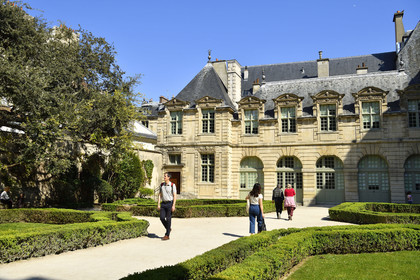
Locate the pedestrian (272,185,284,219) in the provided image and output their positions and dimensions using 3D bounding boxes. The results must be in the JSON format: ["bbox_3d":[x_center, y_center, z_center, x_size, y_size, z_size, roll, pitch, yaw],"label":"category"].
[{"bbox_3d":[3.388,3.050,19.646,0.560,1.680,0.400,-1,-7,12],"label":"pedestrian"}]

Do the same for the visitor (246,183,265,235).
[{"bbox_3d":[1.453,2.195,12.602,0.520,1.640,0.370,0,-6,10],"label":"visitor"}]

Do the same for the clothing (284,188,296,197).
[{"bbox_3d":[3.705,2.415,18.278,0.500,0.400,0.300,-1,-7,12],"label":"clothing"}]

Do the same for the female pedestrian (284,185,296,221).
[{"bbox_3d":[3.672,2.857,18.125,0.500,1.600,0.380,-1,-6,13],"label":"female pedestrian"}]

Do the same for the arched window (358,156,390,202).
[{"bbox_3d":[13.415,3.418,32.370,2.406,4.290,0.300,-2,-8,22],"label":"arched window"}]

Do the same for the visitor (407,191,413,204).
[{"bbox_3d":[13.070,3.997,25.931,0.380,1.250,0.330,3,-7,-18],"label":"visitor"}]

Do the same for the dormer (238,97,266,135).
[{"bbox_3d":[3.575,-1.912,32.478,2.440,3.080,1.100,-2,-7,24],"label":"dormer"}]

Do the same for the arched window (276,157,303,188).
[{"bbox_3d":[6.191,2.498,30.654,2.050,2.500,0.300,-2,-7,24],"label":"arched window"}]

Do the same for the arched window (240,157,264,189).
[{"bbox_3d":[3.438,2.595,31.869,2.050,2.500,0.300,-2,-7,24],"label":"arched window"}]

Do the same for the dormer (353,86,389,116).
[{"bbox_3d":[11.729,-2.773,28.946,2.420,2.000,1.100,-2,-7,24],"label":"dormer"}]

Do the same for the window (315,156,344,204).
[{"bbox_3d":[10.227,3.406,33.663,2.274,4.080,0.300,-2,-8,22],"label":"window"}]

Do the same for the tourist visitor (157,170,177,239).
[{"bbox_3d":[-1.129,1.748,10.474,0.500,1.760,0.400,-1,-7,18],"label":"tourist visitor"}]

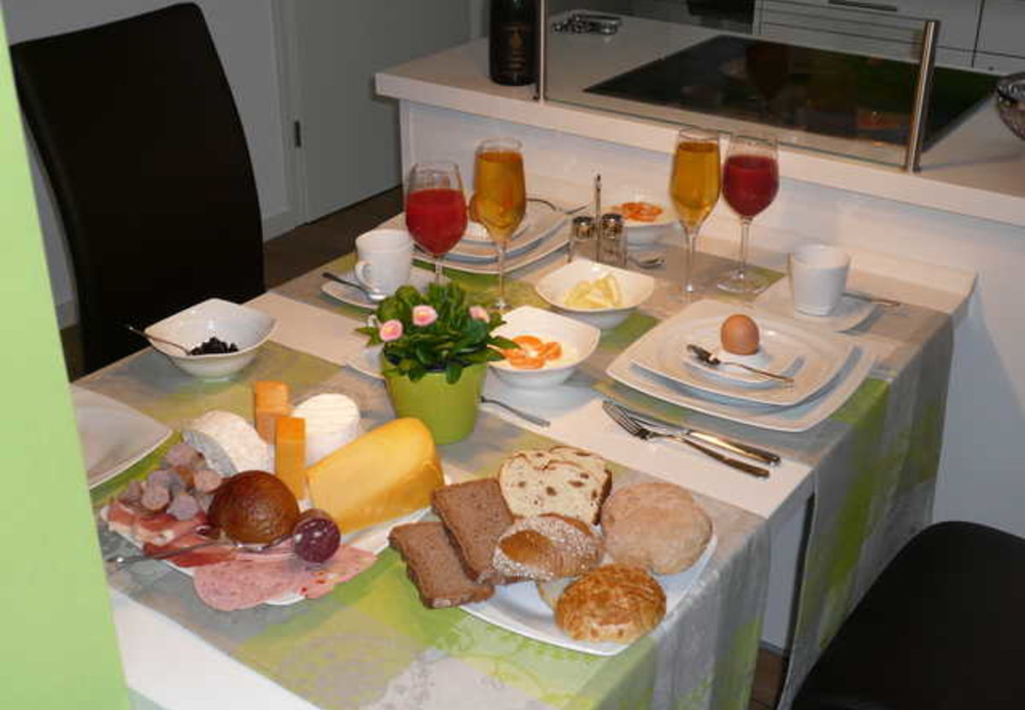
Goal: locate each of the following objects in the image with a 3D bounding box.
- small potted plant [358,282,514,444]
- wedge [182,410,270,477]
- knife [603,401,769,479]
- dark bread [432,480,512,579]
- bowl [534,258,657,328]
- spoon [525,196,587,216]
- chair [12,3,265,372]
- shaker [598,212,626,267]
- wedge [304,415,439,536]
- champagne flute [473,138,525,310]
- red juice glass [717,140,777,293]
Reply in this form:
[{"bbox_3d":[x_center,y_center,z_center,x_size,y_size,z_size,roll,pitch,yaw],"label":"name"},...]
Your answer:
[{"bbox_3d":[-0.082,0.004,1.357,0.165,0.174,0.160,-1,27,-3],"label":"small potted plant"},{"bbox_3d":[-0.290,0.101,1.285,0.125,0.036,0.078,24,35,39],"label":"wedge"},{"bbox_3d":[0.180,0.095,1.348,0.212,0.020,0.024,20,33,34],"label":"knife"},{"bbox_3d":[-0.027,0.163,1.154,0.073,0.013,0.114,-2,35,-23],"label":"dark bread"},{"bbox_3d":[0.110,-0.074,1.644,0.122,0.056,0.122,18,32,30],"label":"bowl"},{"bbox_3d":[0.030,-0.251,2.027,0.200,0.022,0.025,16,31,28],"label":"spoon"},{"bbox_3d":[-0.479,-0.018,2.130,0.570,1.030,0.410,18,32,30],"label":"chair"},{"bbox_3d":[0.144,-0.164,1.783,0.039,0.075,0.039,0,27,0],"label":"shaker"},{"bbox_3d":[-0.136,0.115,1.230,0.132,0.065,0.075,-16,31,-29],"label":"wedge"},{"bbox_3d":[-0.014,-0.165,1.621,0.068,0.225,0.068,0,27,0],"label":"champagne flute"},{"bbox_3d":[0.323,-0.193,1.700,0.077,0.203,0.077,0,27,0],"label":"red juice glass"}]

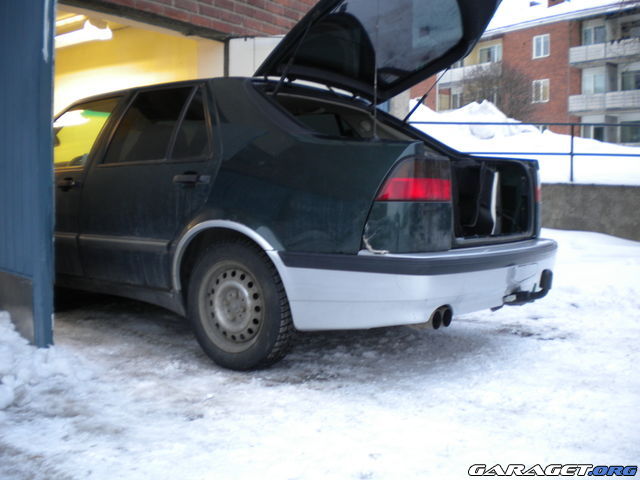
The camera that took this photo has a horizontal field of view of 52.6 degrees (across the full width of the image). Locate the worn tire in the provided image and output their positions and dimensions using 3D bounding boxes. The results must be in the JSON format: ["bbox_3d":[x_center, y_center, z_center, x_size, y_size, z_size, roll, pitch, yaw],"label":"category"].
[{"bbox_3d":[-0.340,0.286,2.967,0.615,0.615,0.200,4,7,37],"label":"worn tire"}]

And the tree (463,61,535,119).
[{"bbox_3d":[9.738,-6.912,35.500,4.200,5.600,4.100,2,6,15],"label":"tree"}]

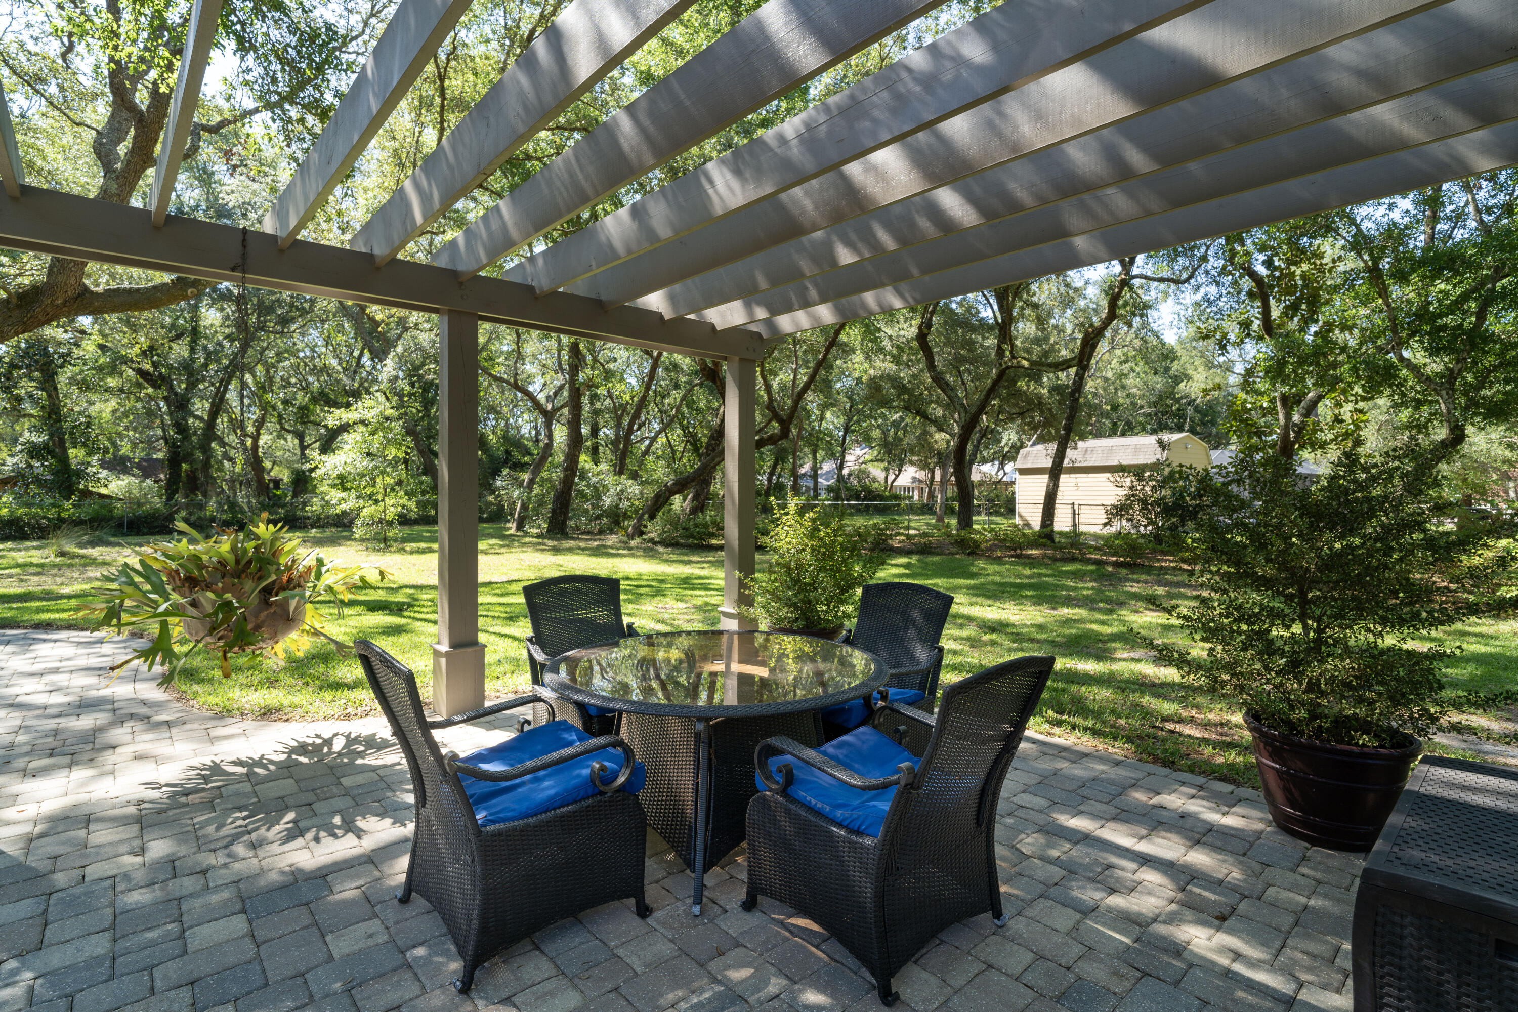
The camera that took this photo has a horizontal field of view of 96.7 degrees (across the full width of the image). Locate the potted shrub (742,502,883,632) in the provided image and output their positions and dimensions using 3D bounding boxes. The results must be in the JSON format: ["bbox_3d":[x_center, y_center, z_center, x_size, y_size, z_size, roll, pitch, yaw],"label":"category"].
[{"bbox_3d":[0.395,0.645,5.100,1.020,1.330,0.980,0,0,0],"label":"potted shrub"}]

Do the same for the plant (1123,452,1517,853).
[{"bbox_3d":[2.230,0.530,2.800,1.150,1.550,1.080,0,0,0],"label":"plant"}]

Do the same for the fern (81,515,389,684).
[{"bbox_3d":[-2.650,0.470,3.520,1.200,0.820,1.100,0,0,-37],"label":"fern"}]

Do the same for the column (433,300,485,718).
[{"bbox_3d":[-1.917,0.050,4.320,0.250,2.520,0.250,0,0,-43],"label":"column"}]

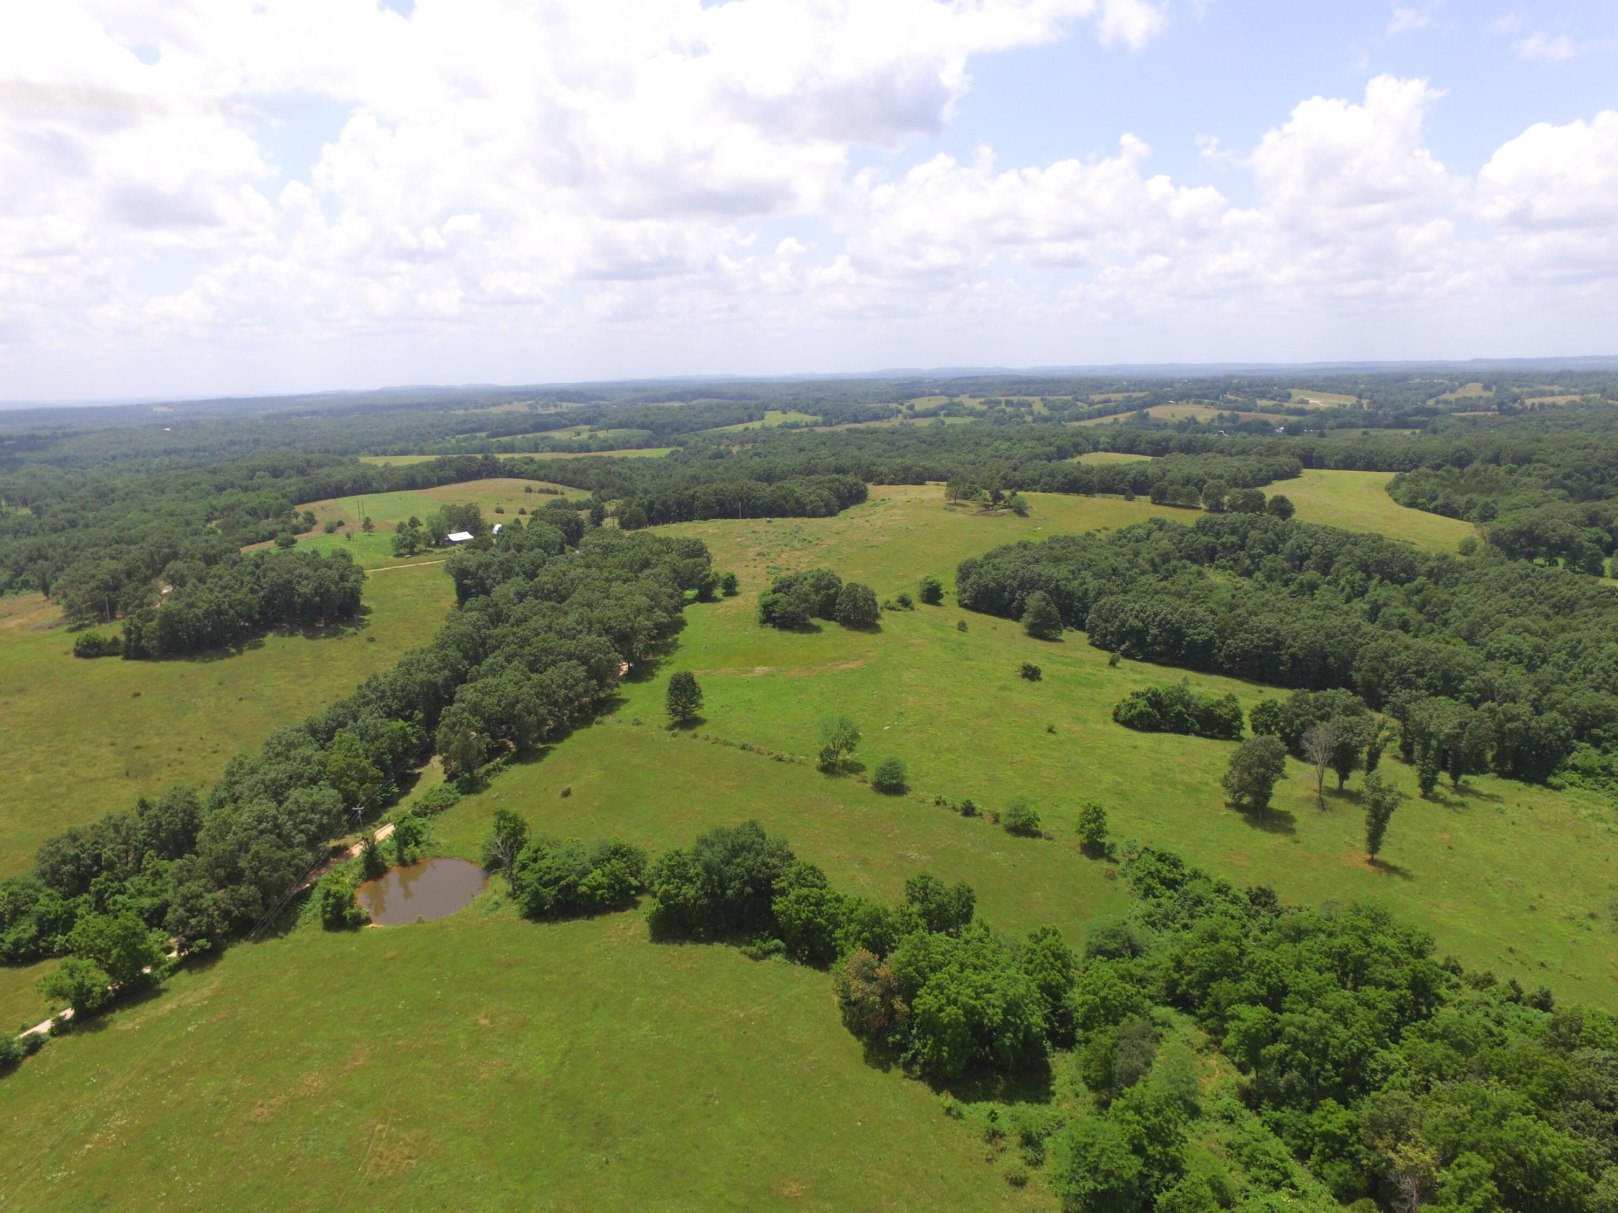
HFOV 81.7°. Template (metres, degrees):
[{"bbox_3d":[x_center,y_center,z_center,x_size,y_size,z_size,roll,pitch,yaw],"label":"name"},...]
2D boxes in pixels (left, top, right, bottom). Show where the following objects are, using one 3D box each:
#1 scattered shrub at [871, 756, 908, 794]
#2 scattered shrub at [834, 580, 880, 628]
[{"bbox_3d":[20.920,43.150,242.100,8.840,8.630,8.840,-2,14,0],"label":"scattered shrub"},{"bbox_3d":[19.600,-1.620,378.860,17.930,16.600,17.930,-2,14,0],"label":"scattered shrub"}]

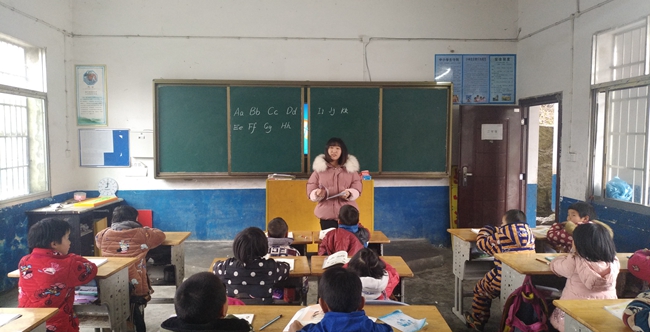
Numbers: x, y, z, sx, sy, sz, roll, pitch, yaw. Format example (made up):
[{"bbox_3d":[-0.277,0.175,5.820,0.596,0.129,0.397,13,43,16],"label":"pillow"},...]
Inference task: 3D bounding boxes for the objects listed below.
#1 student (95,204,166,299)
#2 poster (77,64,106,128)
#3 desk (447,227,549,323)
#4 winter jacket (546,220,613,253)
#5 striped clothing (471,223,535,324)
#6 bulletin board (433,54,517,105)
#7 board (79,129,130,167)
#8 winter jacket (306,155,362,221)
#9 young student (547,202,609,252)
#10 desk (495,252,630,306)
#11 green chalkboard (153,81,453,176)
[{"bbox_3d":[-1.385,0.805,3.308,0.480,1.030,0.500,-1,4,-8],"label":"student"},{"bbox_3d":[-3.291,-0.990,6.352,0.420,0.855,0.020,0,3,-2],"label":"poster"},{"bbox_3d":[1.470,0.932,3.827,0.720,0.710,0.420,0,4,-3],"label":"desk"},{"bbox_3d":[1.883,0.626,3.401,0.420,0.490,0.370,-3,5,-40],"label":"winter jacket"},{"bbox_3d":[1.295,0.864,3.463,0.400,0.830,0.480,-1,4,-18],"label":"striped clothing"},{"bbox_3d":[2.101,-1.195,6.257,1.148,0.682,0.020,0,4,-3],"label":"bulletin board"},{"bbox_3d":[-3.129,-0.247,6.401,0.700,0.539,0.025,0,3,-2],"label":"board"},{"bbox_3d":[0.083,0.201,4.376,0.540,0.650,0.400,0,3,-2],"label":"winter jacket"},{"bbox_3d":[1.872,0.784,3.430,0.420,1.010,0.460,-3,5,-40],"label":"young student"},{"bbox_3d":[1.474,0.975,2.927,0.610,0.705,0.410,0,4,0],"label":"desk"},{"bbox_3d":[-0.266,-0.499,6.336,4.120,1.344,0.120,0,4,-3],"label":"green chalkboard"}]

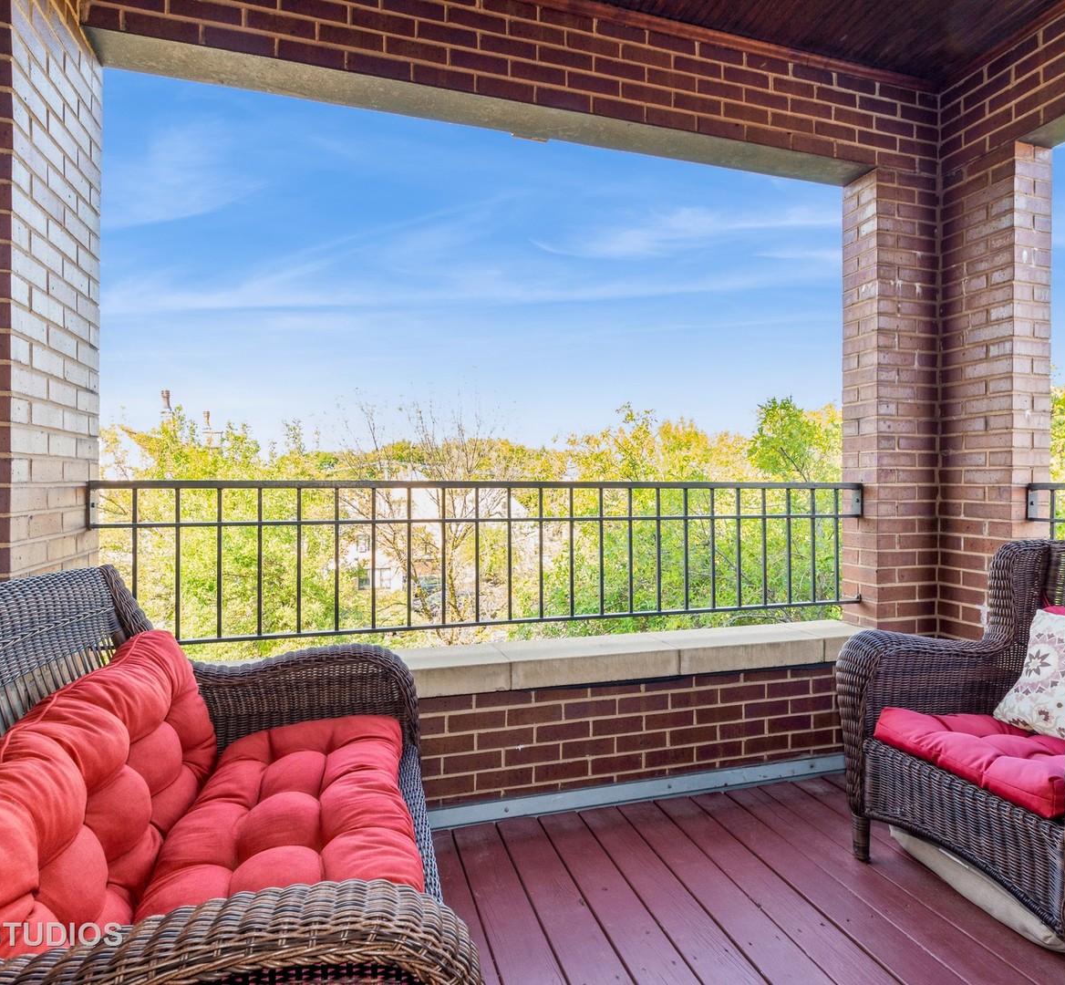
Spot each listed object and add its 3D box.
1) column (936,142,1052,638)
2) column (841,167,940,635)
[{"bbox_3d":[1.816,-0.202,2.427,0.200,2.175,0.310,0,0,-15],"label":"column"},{"bbox_3d":[1.505,-0.211,2.606,0.305,2.190,0.200,0,0,-15],"label":"column"}]

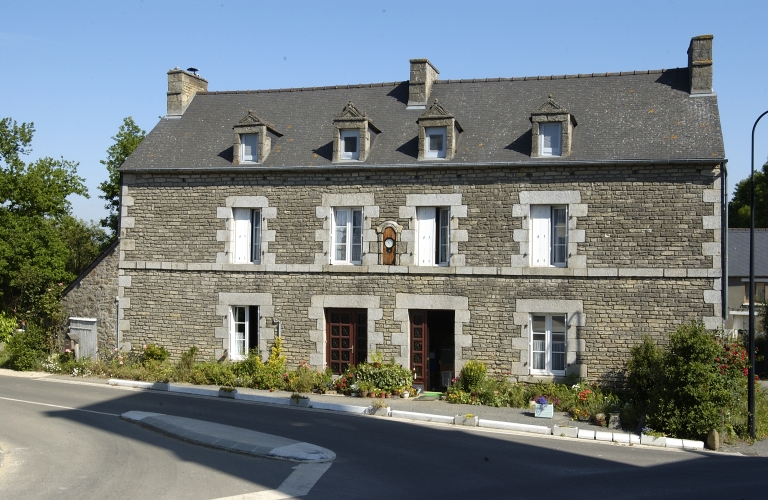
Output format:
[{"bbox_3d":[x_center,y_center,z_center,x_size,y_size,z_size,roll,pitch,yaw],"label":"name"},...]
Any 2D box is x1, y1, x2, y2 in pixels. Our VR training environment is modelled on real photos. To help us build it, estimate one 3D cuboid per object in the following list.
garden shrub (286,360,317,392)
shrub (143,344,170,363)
[{"bbox_3d":[-2.244,3.441,22.470,0.820,0.800,0.700,0,0,15],"label":"garden shrub"},{"bbox_3d":[-7.291,3.397,26.473,0.801,0.673,0.700,0,0,13],"label":"shrub"}]

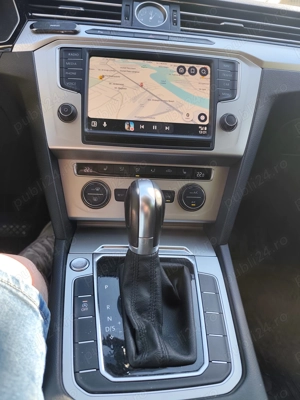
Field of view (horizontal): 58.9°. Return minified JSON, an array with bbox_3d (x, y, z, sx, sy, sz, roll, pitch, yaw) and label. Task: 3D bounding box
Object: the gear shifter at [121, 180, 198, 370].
[{"bbox_3d":[0.014,0.069,0.285,0.090,0.161,0.130,2,33,-5],"label":"gear shifter"}]

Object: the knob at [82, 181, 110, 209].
[{"bbox_3d":[-0.078,-0.008,0.384,0.042,0.042,0.014,2,-2,-5],"label":"knob"}]

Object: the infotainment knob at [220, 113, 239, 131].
[{"bbox_3d":[0.115,-0.112,0.382,0.025,0.025,0.016,2,-2,-5],"label":"infotainment knob"}]

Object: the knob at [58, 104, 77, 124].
[{"bbox_3d":[-0.114,-0.120,0.364,0.025,0.025,0.016,2,-2,-5],"label":"knob"}]

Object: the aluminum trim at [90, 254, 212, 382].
[{"bbox_3d":[-0.002,0.130,0.321,0.138,0.012,0.150,2,43,-5],"label":"aluminum trim"}]

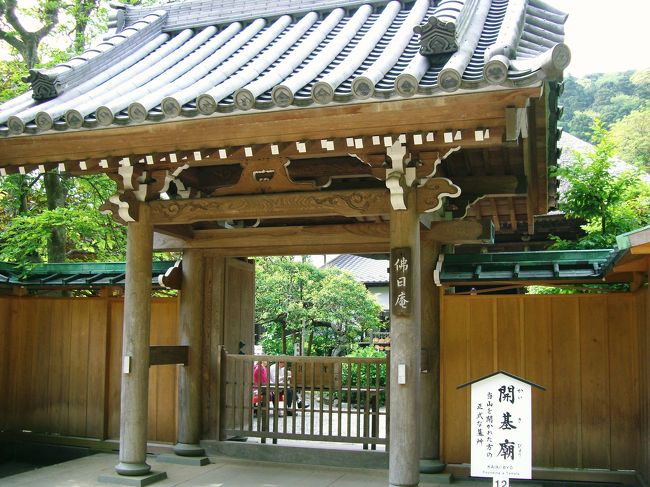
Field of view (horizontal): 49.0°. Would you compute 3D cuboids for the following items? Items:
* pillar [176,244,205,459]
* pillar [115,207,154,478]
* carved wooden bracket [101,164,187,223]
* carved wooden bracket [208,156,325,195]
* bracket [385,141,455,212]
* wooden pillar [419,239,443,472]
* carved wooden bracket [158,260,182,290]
[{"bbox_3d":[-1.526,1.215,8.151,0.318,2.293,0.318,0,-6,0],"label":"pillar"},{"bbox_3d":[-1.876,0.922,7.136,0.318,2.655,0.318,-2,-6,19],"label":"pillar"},{"bbox_3d":[-1.905,-0.440,7.150,0.951,0.540,0.540,-2,-6,19],"label":"carved wooden bracket"},{"bbox_3d":[-0.535,-0.630,6.840,1.157,0.355,0.114,-2,-6,19],"label":"carved wooden bracket"},{"bbox_3d":[0.831,-0.523,6.222,0.611,0.540,0.525,-2,-6,19],"label":"bracket"},{"bbox_3d":[1.051,1.120,7.286,0.307,2.286,0.307,-2,-6,19],"label":"wooden pillar"},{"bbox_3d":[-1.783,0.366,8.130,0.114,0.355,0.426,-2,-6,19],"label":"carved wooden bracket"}]

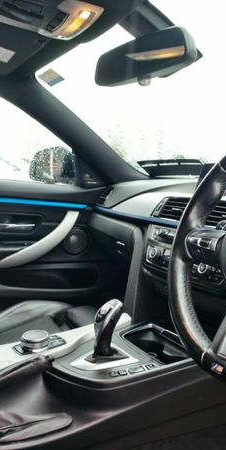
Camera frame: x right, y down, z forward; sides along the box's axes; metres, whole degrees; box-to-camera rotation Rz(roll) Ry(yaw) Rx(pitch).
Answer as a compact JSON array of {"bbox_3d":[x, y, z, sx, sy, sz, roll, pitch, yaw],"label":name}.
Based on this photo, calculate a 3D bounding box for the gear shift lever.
[{"bbox_3d":[-0.011,0.210,0.805,0.053,0.113,0.043,8,2,-27],"label":"gear shift lever"}]

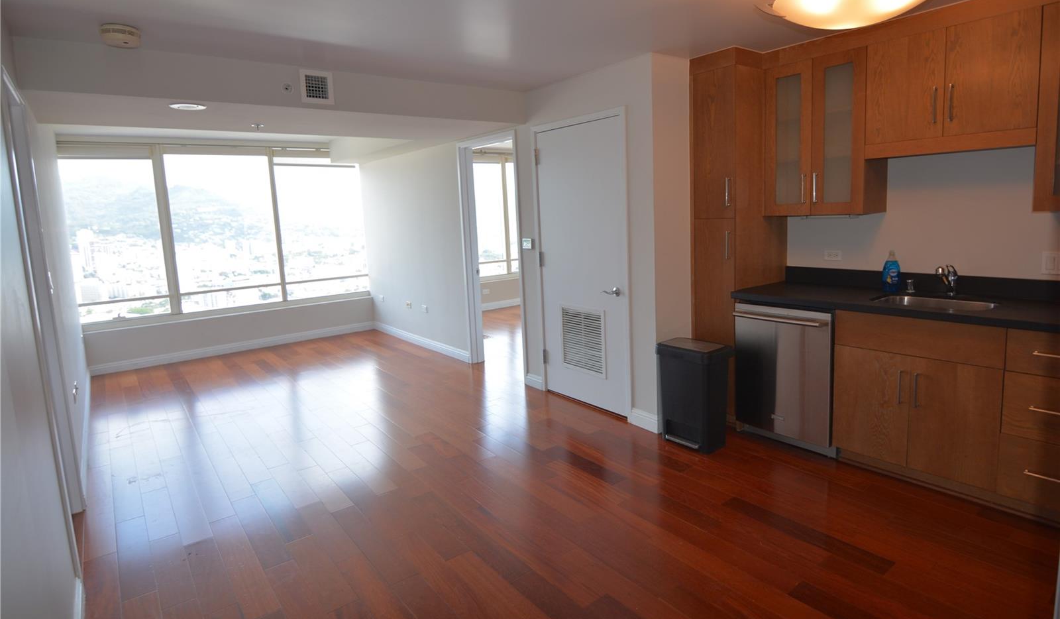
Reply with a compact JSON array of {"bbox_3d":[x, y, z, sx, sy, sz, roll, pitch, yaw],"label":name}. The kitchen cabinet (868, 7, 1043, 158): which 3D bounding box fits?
[{"bbox_3d":[2.147,-1.081,2.820,0.320,0.585,0.710,-10,12,-36],"label":"kitchen cabinet"}]

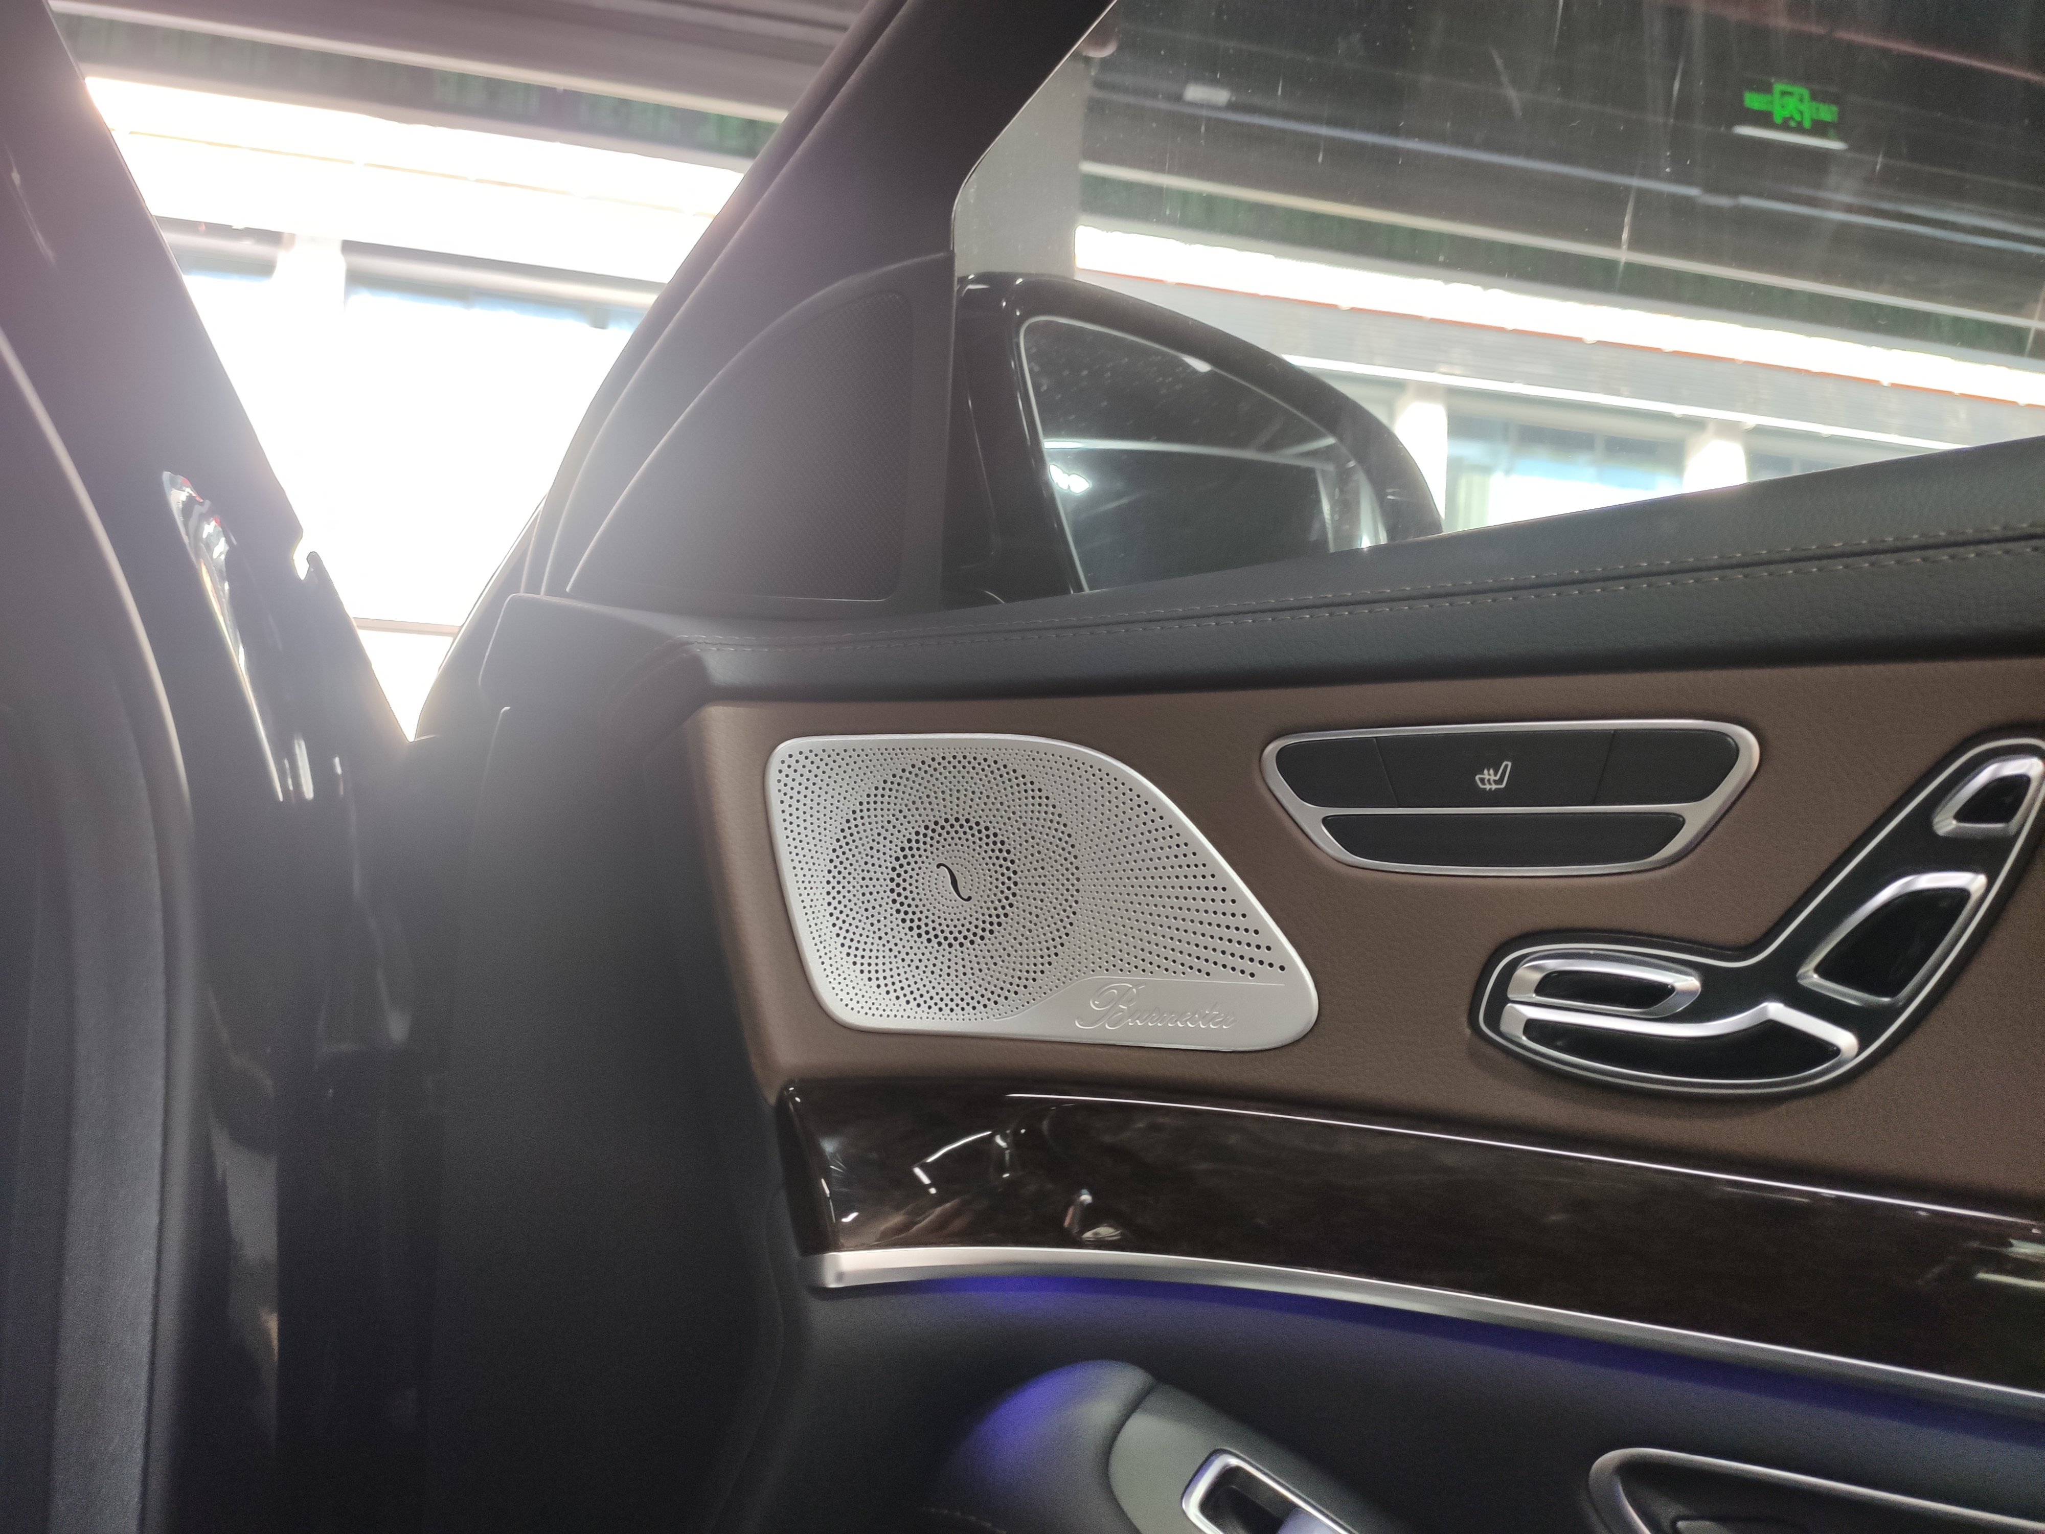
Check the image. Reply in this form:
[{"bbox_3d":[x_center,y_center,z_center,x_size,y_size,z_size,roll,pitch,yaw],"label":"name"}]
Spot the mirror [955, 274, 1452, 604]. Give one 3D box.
[{"bbox_3d":[0.085,-0.140,0.785,0.240,0.170,0.130,5,-4,-20],"label":"mirror"}]

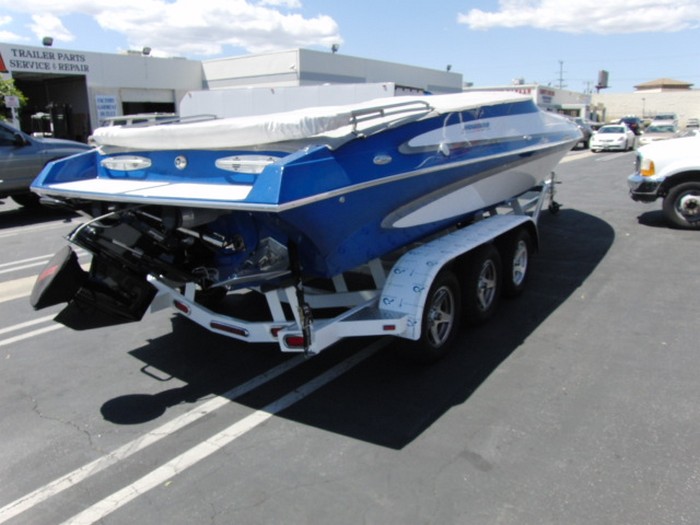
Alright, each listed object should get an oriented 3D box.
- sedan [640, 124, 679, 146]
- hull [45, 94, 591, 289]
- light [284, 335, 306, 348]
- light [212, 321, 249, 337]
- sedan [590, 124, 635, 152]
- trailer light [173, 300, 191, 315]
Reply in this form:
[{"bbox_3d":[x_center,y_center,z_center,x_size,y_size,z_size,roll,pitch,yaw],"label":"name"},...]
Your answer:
[{"bbox_3d":[17.035,-6.809,28.986,1.800,1.440,4.750,9,18,32],"label":"sedan"},{"bbox_3d":[0.998,-1.216,5.984,2.570,1.390,7.859,9,18,35],"label":"hull"},{"bbox_3d":[-0.320,0.473,3.133,0.180,0.074,0.035,-10,7,38],"label":"light"},{"bbox_3d":[-0.863,0.472,3.739,0.390,0.053,0.033,9,18,35],"label":"light"},{"bbox_3d":[14.430,-6.826,28.663,1.790,1.420,4.660,9,18,32],"label":"sedan"},{"bbox_3d":[-1.288,0.346,4.025,0.180,0.070,0.035,28,29,28],"label":"trailer light"}]

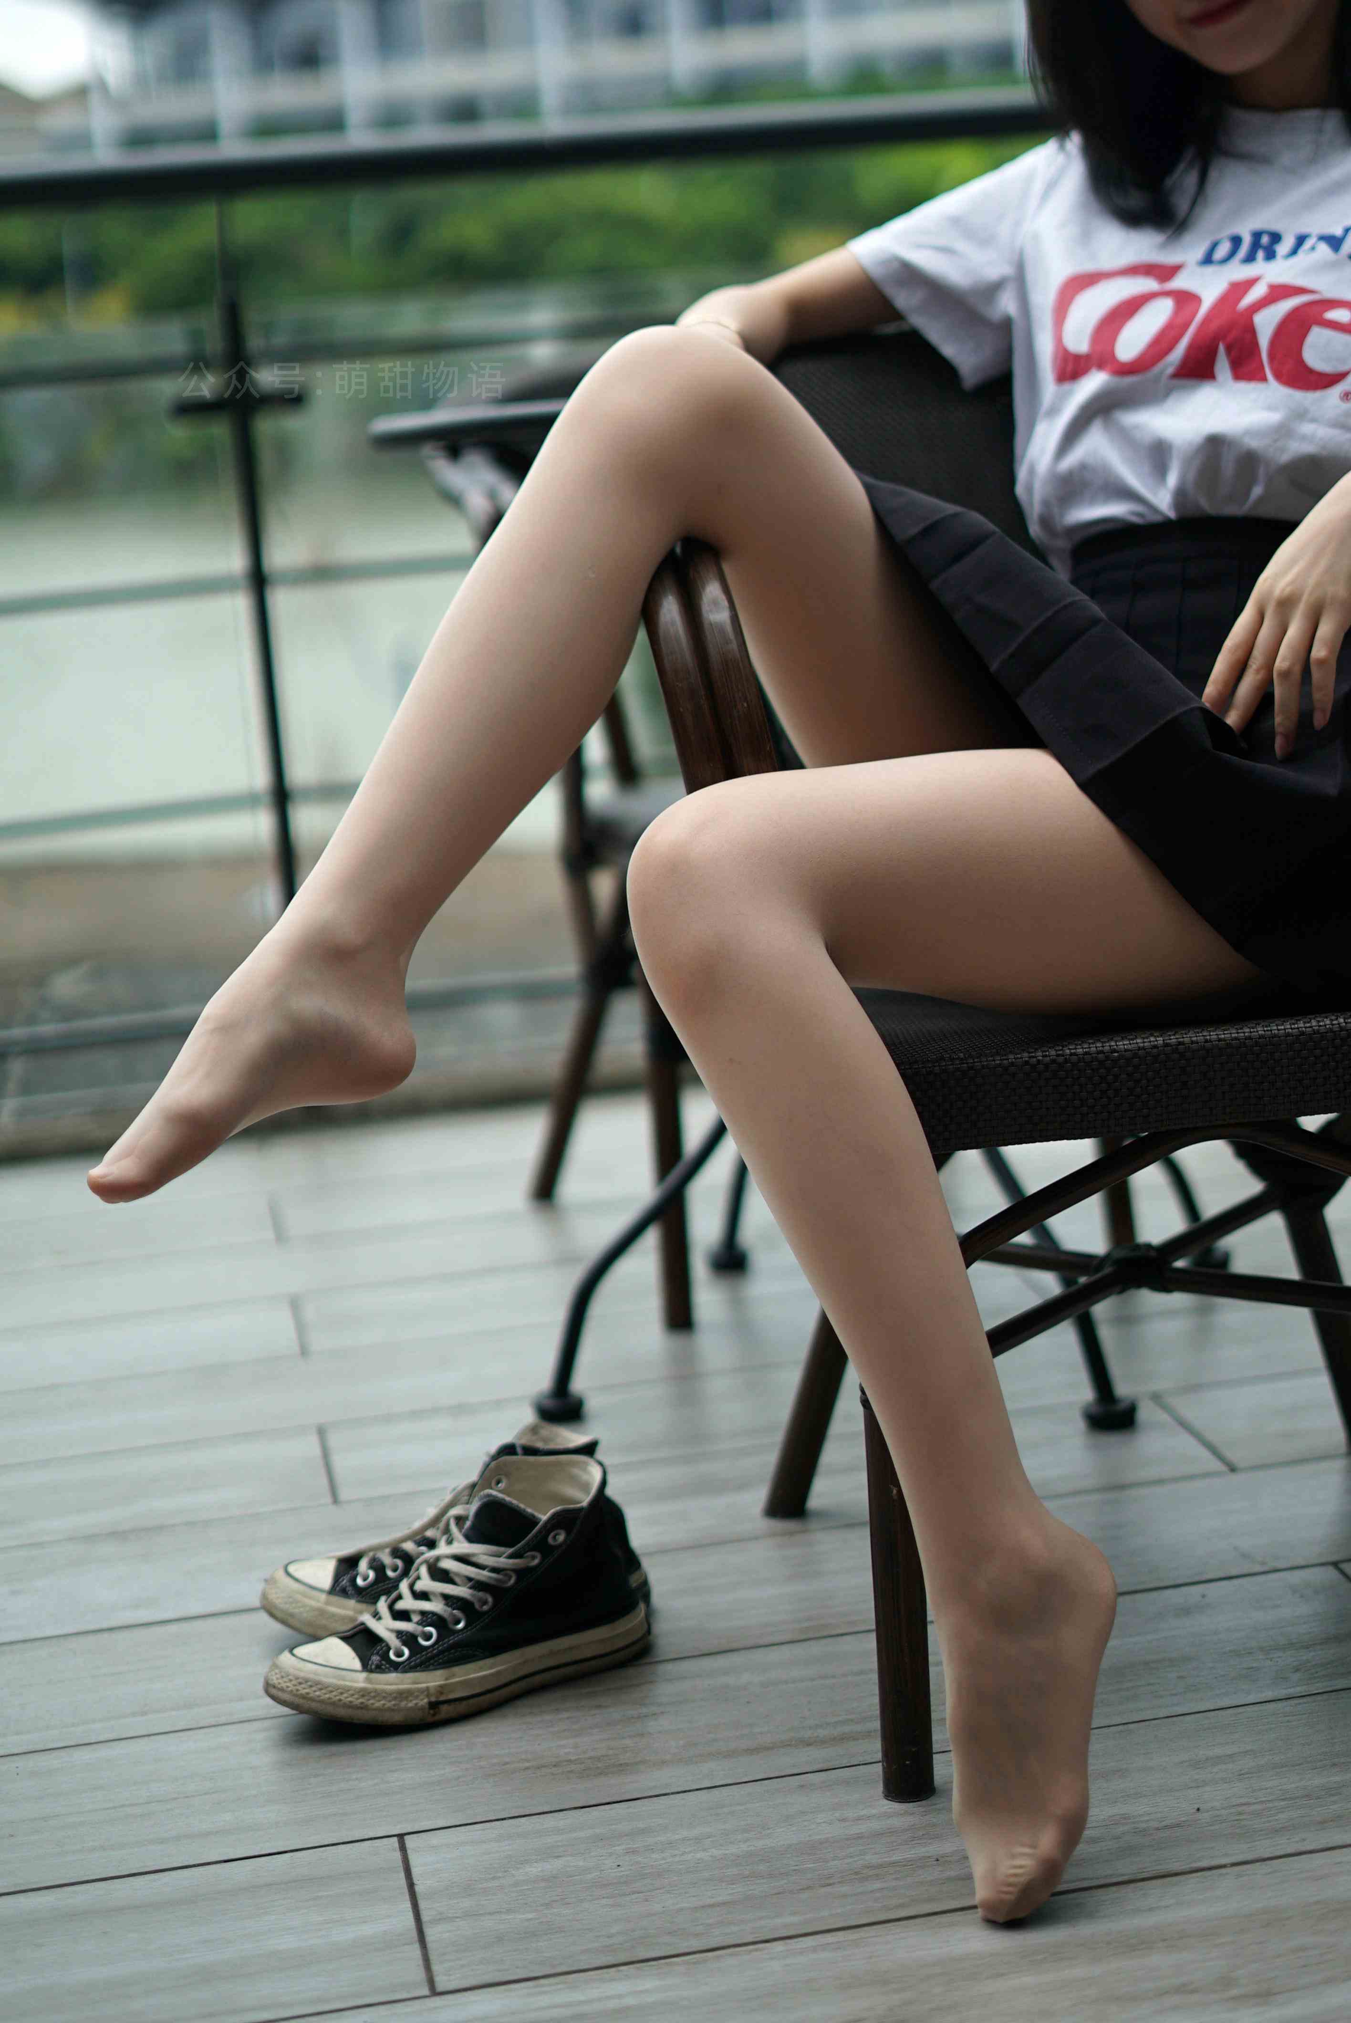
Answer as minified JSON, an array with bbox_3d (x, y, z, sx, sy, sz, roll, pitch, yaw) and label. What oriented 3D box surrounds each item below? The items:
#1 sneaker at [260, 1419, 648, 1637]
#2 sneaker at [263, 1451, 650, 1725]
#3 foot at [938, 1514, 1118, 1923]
[{"bbox_3d":[-0.157,0.354,1.942,0.262,0.135,0.093,-4,13,-3],"label":"sneaker"},{"bbox_3d":[-0.144,0.376,1.843,0.260,0.135,0.093,-8,14,-19],"label":"sneaker"},{"bbox_3d":[0.197,0.390,1.552,0.085,0.230,0.095,9,-16,25],"label":"foot"}]

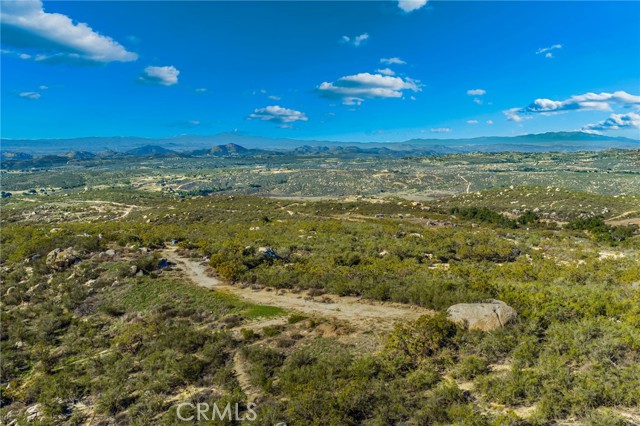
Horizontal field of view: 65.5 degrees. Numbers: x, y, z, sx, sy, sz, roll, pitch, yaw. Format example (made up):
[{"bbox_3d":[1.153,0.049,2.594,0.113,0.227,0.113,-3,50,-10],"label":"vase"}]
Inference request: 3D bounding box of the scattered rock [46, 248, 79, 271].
[{"bbox_3d":[-30.020,5.421,58.000,3.700,2.200,2.800,-4,9,-28],"label":"scattered rock"}]

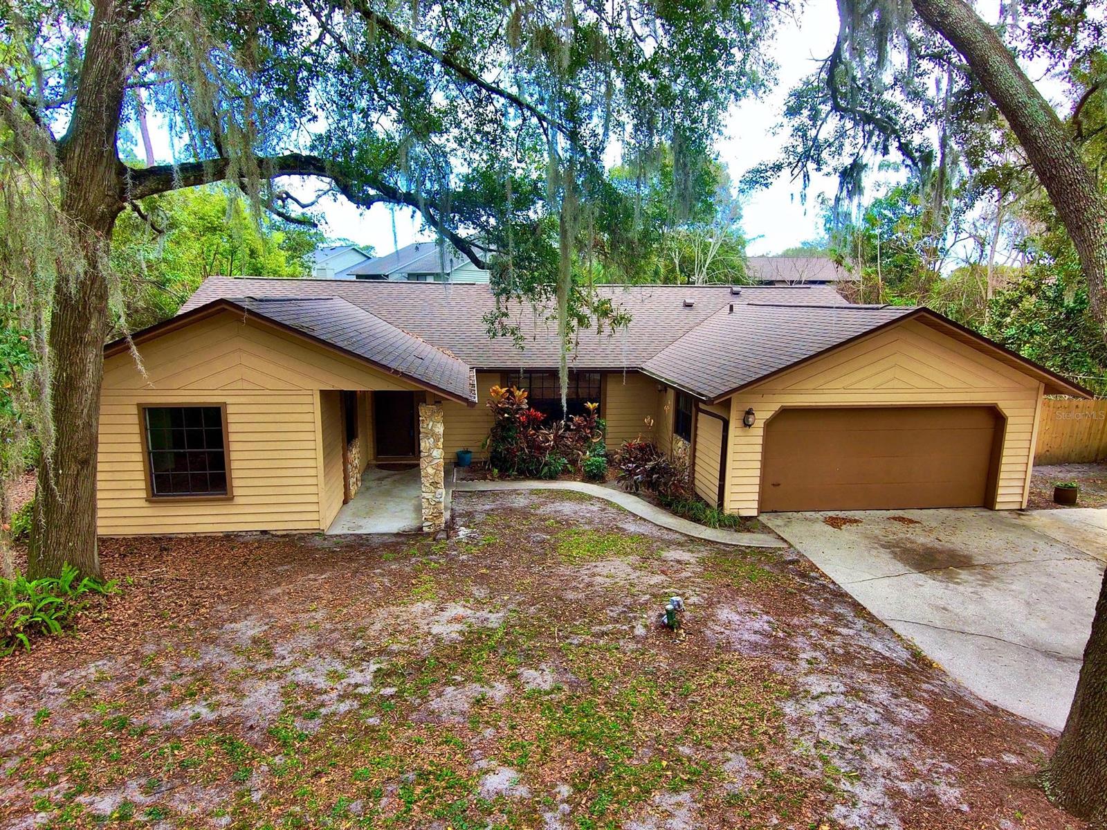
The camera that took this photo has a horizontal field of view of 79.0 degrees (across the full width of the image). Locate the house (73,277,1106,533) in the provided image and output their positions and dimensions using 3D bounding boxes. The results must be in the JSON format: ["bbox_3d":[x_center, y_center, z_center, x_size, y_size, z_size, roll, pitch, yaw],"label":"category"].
[{"bbox_3d":[-0.097,-1.439,18.705,19.590,4.460,15.340,0,10,-7],"label":"house"}]

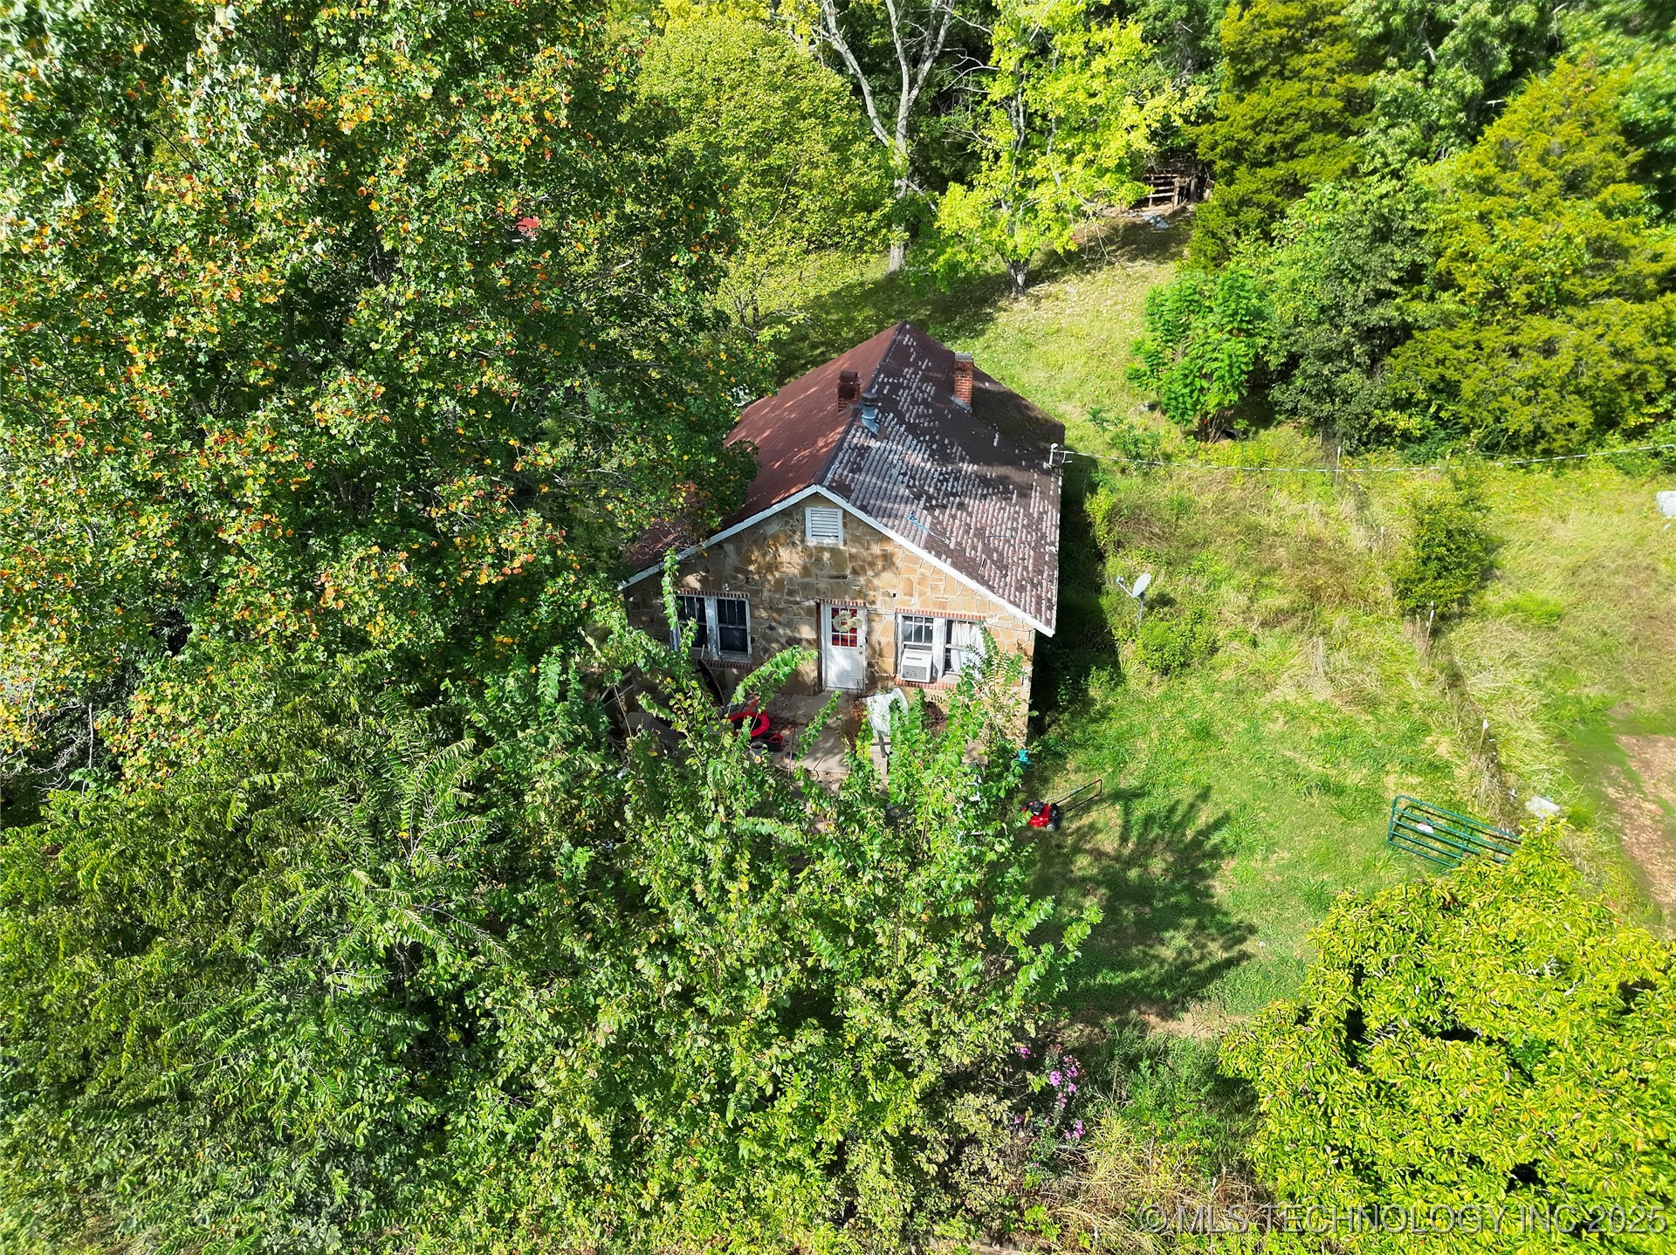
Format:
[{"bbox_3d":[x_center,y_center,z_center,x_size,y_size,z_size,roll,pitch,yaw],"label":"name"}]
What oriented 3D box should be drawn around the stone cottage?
[{"bbox_3d":[0.840,-3.149,28.505,9.060,5.650,11.750,6,31,9],"label":"stone cottage"}]

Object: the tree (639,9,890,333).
[{"bbox_3d":[-2.658,-15.331,40.940,9.000,10.600,8.800,6,31,9],"label":"tree"}]

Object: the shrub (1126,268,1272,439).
[{"bbox_3d":[11.066,-8.243,35.485,4.500,5.100,4.300,6,31,9],"label":"shrub"}]

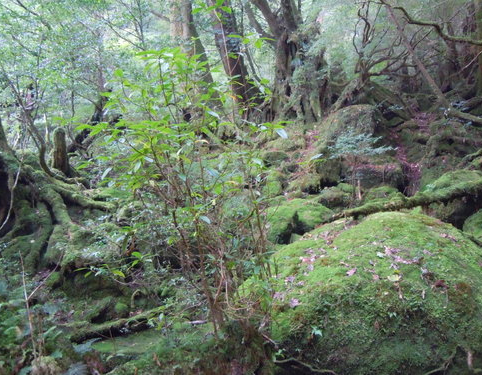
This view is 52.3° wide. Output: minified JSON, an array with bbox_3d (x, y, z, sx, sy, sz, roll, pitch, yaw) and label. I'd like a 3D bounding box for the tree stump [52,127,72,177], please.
[{"bbox_3d":[-2.741,-0.550,7.500,0.280,0.760,0.280,0,6,0],"label":"tree stump"}]

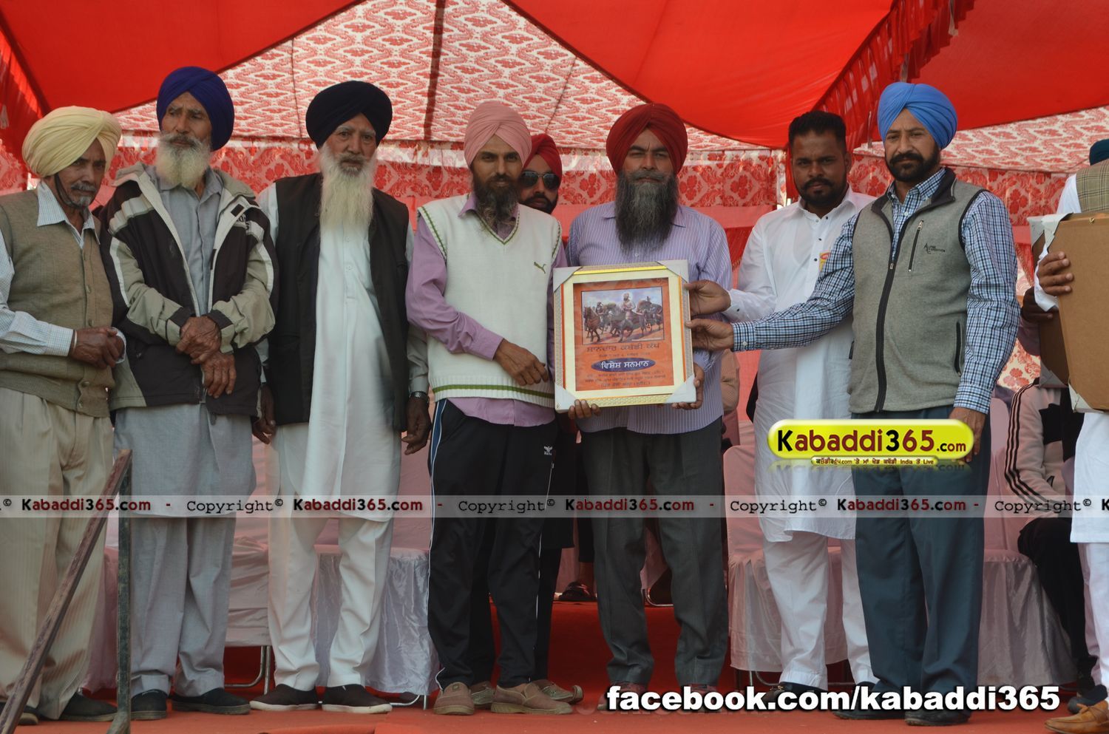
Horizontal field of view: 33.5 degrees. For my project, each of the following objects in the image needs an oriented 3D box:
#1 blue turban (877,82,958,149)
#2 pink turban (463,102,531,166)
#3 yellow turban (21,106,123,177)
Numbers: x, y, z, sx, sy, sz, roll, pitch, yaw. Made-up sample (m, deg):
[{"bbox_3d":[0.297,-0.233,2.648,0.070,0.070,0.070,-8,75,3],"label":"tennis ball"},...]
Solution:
[{"bbox_3d":[0.988,-0.684,5.020,0.215,0.185,0.250,-1,-3,28],"label":"blue turban"},{"bbox_3d":[-0.164,-0.665,5.260,0.188,0.178,0.240,0,-2,-8],"label":"pink turban"},{"bbox_3d":[-1.322,-0.617,5.050,0.285,0.190,0.245,6,3,44],"label":"yellow turban"}]

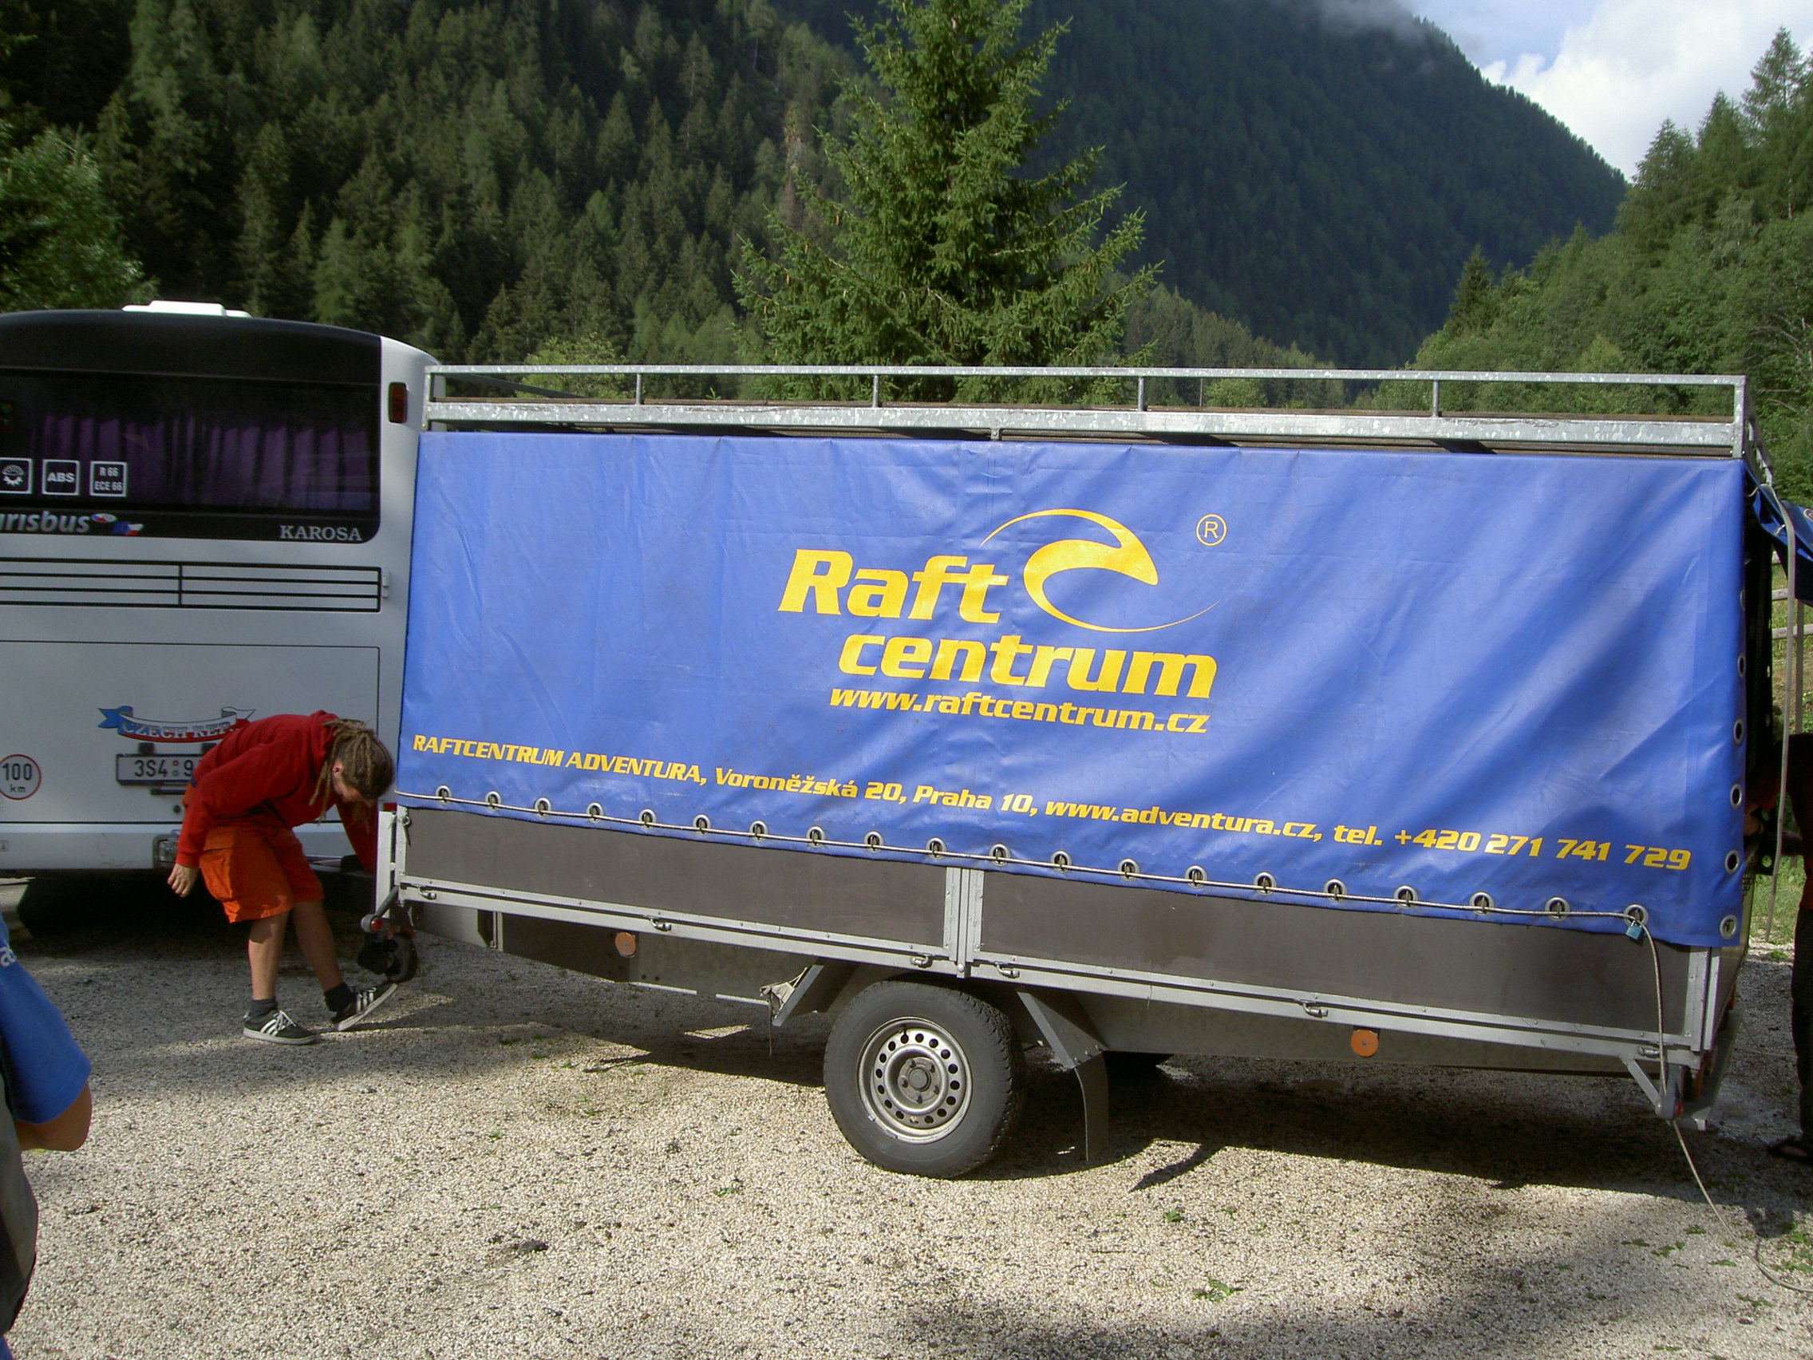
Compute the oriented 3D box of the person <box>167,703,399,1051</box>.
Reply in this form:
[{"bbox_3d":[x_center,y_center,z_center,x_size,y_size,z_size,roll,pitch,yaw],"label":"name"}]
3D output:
[{"bbox_3d":[-2.620,0.820,8.580,0.950,1.380,0.600,1,1,3],"label":"person"}]

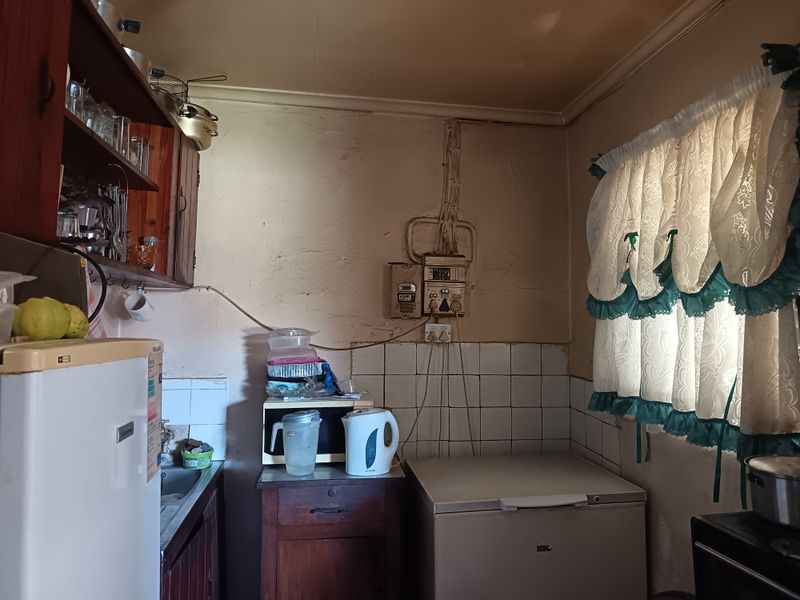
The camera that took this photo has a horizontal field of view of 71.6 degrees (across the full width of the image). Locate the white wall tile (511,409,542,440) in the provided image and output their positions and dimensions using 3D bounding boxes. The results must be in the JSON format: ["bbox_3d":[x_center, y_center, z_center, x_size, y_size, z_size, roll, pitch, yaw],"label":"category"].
[{"bbox_3d":[0.607,0.595,2.658,0.151,0.151,0.010,1,-2,-8],"label":"white wall tile"}]

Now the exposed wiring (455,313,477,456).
[{"bbox_3d":[0.305,0.398,2.583,0.114,0.659,0.050,1,-2,-8],"label":"exposed wiring"}]

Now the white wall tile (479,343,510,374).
[{"bbox_3d":[0.454,0.281,2.644,0.151,0.151,0.010,1,-2,-8],"label":"white wall tile"}]

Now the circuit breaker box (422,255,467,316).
[{"bbox_3d":[0.200,-0.062,2.561,0.190,0.282,0.085,1,-2,-8],"label":"circuit breaker box"}]

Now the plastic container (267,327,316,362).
[{"bbox_3d":[-0.447,0.185,2.294,0.200,0.140,0.180,1,-3,-8],"label":"plastic container"}]

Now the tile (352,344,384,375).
[{"bbox_3d":[-0.144,0.272,2.554,0.151,0.151,0.010,1,-3,-8],"label":"tile"}]

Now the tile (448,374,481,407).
[{"bbox_3d":[0.303,0.427,2.604,0.150,0.150,0.010,1,-2,-8],"label":"tile"}]

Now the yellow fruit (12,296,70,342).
[{"bbox_3d":[-0.749,0.039,1.170,0.100,0.093,0.098,1,-2,-8],"label":"yellow fruit"}]

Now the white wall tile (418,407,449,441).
[{"bbox_3d":[0.154,0.582,2.591,0.150,0.150,0.010,1,-6,-8],"label":"white wall tile"}]

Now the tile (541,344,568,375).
[{"bbox_3d":[0.752,0.288,2.672,0.141,0.150,0.010,1,-2,-8],"label":"tile"}]

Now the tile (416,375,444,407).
[{"bbox_3d":[0.155,0.424,2.583,0.150,0.150,0.010,1,-2,-8],"label":"tile"}]

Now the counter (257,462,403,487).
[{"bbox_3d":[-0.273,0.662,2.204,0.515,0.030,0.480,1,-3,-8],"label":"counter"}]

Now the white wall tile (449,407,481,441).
[{"bbox_3d":[0.305,0.585,2.611,0.150,0.150,0.010,1,-6,-8],"label":"white wall tile"}]

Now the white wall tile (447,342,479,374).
[{"bbox_3d":[0.307,0.283,2.641,0.150,0.150,0.010,1,-6,-8],"label":"white wall tile"}]

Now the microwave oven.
[{"bbox_3d":[-0.338,0.522,2.313,0.424,0.236,0.330,1,-2,-8],"label":"microwave oven"}]

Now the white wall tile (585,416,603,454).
[{"bbox_3d":[0.843,0.586,2.408,0.010,0.150,0.150,1,-2,-5],"label":"white wall tile"}]

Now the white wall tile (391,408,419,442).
[{"bbox_3d":[0.006,0.577,2.569,0.151,0.151,0.010,1,-2,-8],"label":"white wall tile"}]

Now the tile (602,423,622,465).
[{"bbox_3d":[0.886,0.598,2.312,0.010,0.151,0.150,1,-2,-8],"label":"tile"}]

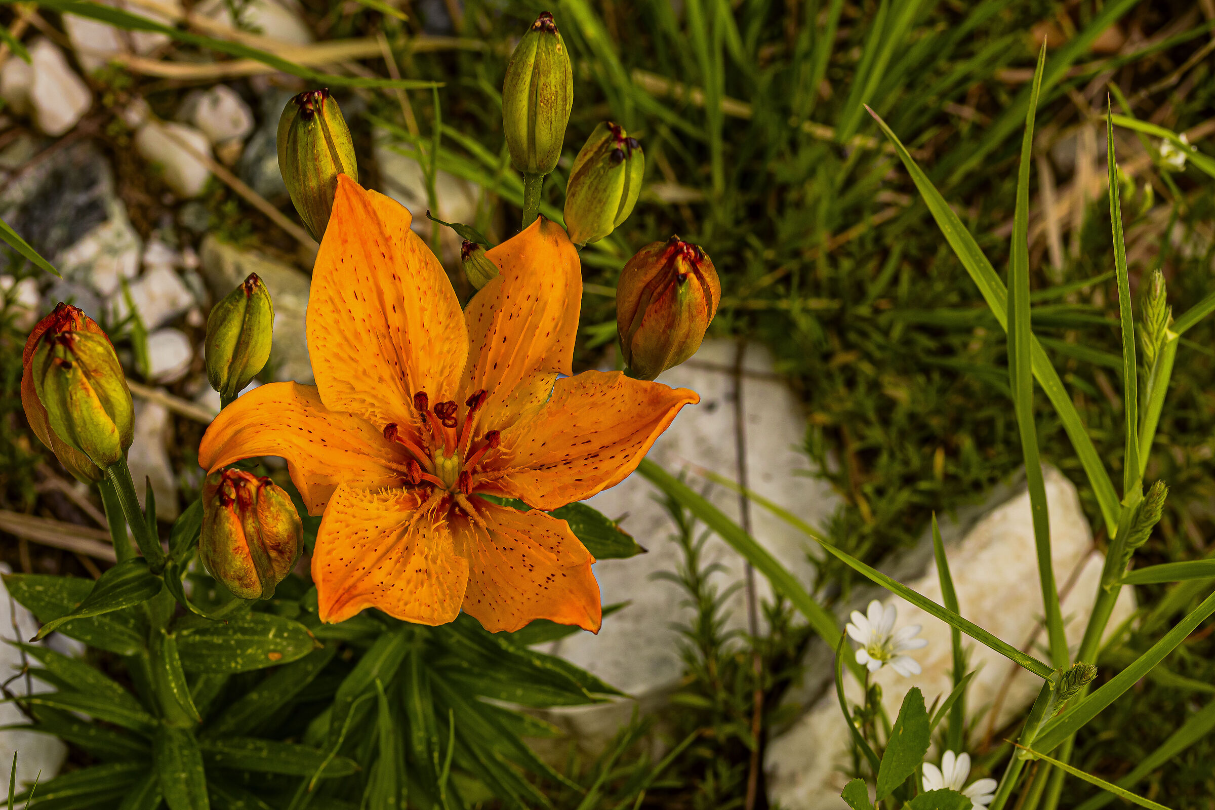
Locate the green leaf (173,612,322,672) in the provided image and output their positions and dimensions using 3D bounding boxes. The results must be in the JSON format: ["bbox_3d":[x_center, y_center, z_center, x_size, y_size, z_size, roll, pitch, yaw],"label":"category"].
[{"bbox_3d":[-0.087,0.058,1.280,0.038,0.006,0.016,3,52,15],"label":"green leaf"}]

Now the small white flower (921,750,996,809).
[{"bbox_3d":[0.084,0.090,1.262,0.018,0.008,0.017,0,60,0],"label":"small white flower"}]

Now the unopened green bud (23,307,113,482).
[{"bbox_3d":[-0.125,-0.003,1.232,0.024,0.044,0.024,-9,38,7],"label":"unopened green bud"}]

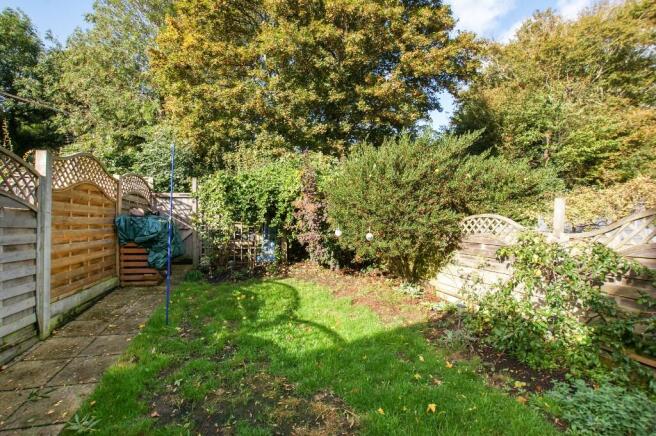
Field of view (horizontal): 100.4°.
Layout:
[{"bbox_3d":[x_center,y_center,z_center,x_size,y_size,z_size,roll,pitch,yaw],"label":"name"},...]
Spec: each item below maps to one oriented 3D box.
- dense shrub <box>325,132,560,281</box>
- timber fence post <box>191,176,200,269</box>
[{"bbox_3d":[2.080,-0.200,5.050,3.900,2.650,2.500,0,1,0],"label":"dense shrub"},{"bbox_3d":[-3.040,0.100,6.250,0.105,2.030,0.105,0,1,-20],"label":"timber fence post"}]

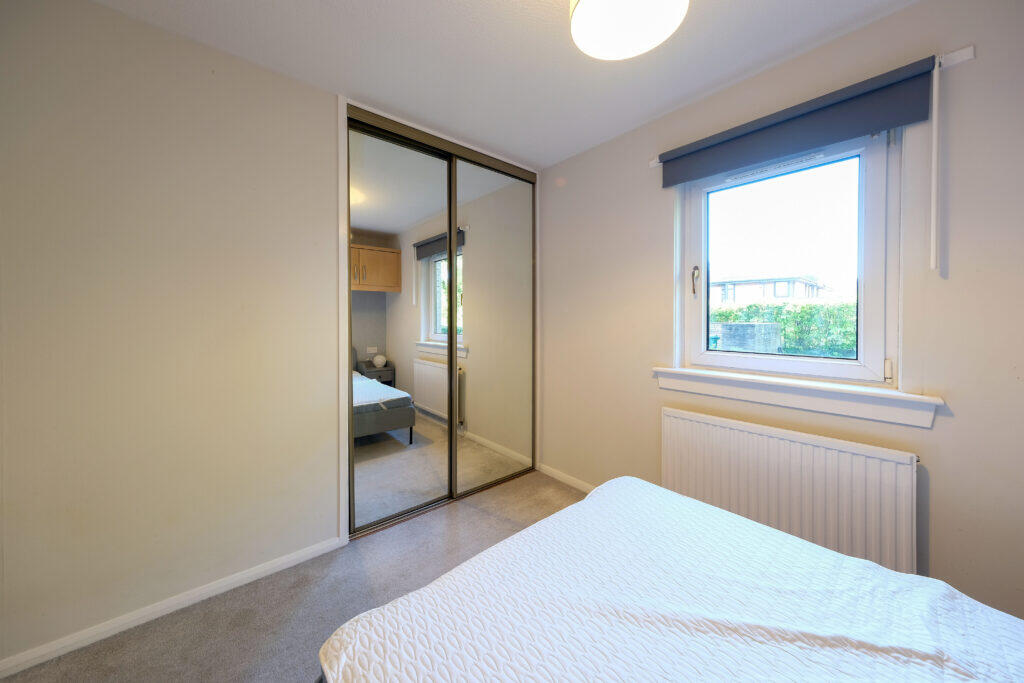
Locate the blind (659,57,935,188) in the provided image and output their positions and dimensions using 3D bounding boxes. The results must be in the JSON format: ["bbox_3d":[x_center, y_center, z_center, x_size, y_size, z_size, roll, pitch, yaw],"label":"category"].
[{"bbox_3d":[1.222,-0.973,1.644,0.065,0.203,1.025,-2,3,-42],"label":"blind"}]

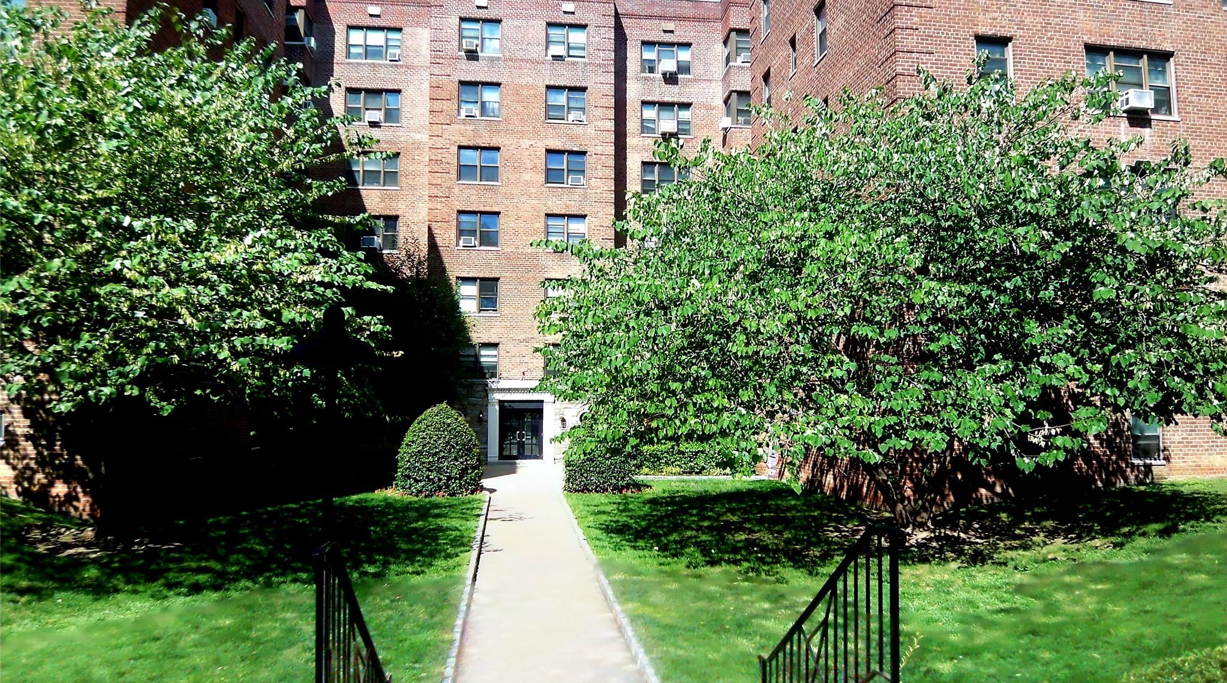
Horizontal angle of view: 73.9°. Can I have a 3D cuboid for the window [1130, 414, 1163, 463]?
[{"bbox_3d":[11.607,2.071,17.747,0.760,1.200,0.120,1,-4,-8],"label":"window"}]

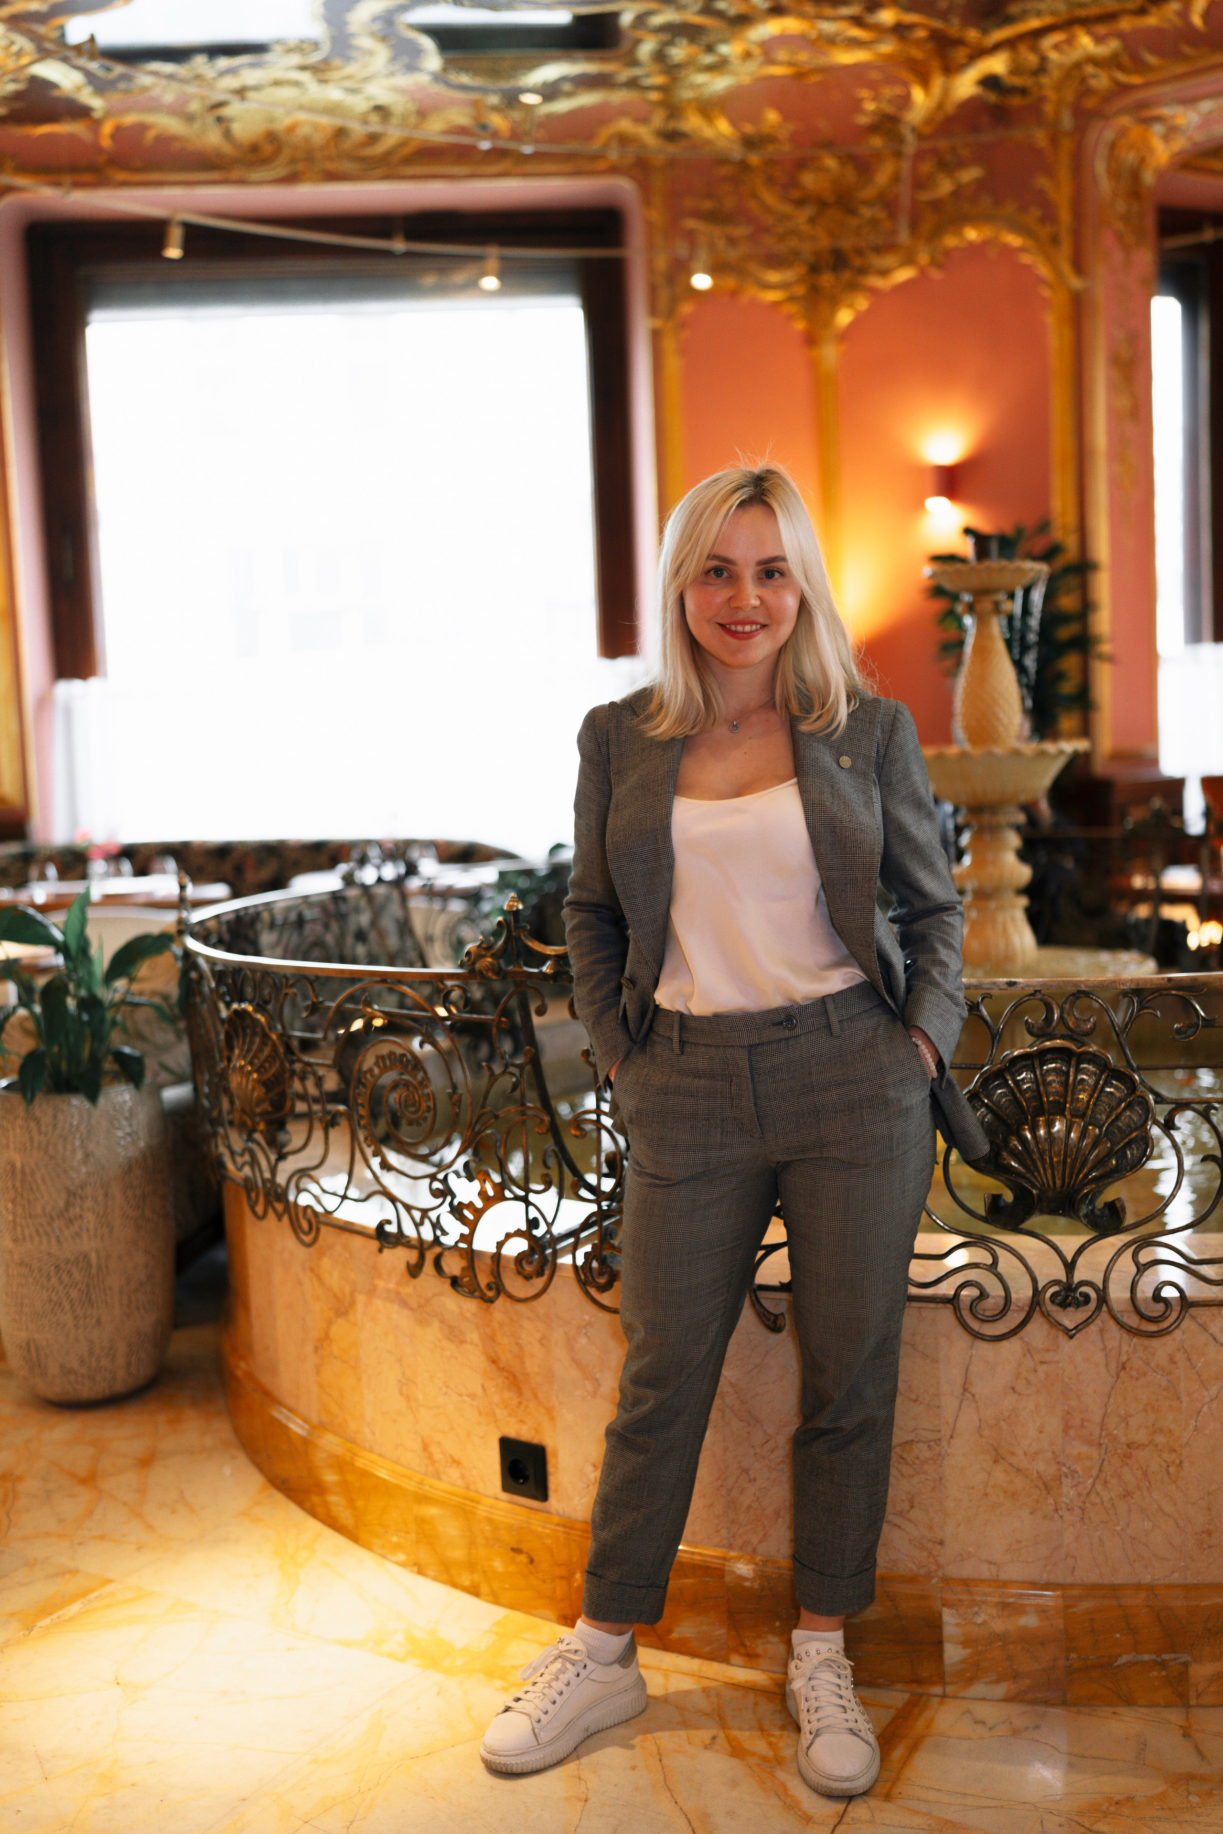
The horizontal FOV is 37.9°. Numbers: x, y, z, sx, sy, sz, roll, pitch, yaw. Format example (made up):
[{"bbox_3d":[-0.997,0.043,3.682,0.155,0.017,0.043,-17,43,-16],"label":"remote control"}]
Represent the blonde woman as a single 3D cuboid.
[{"bbox_3d":[0.142,0.247,2.251,0.630,1.600,0.340,-1,4,12],"label":"blonde woman"}]

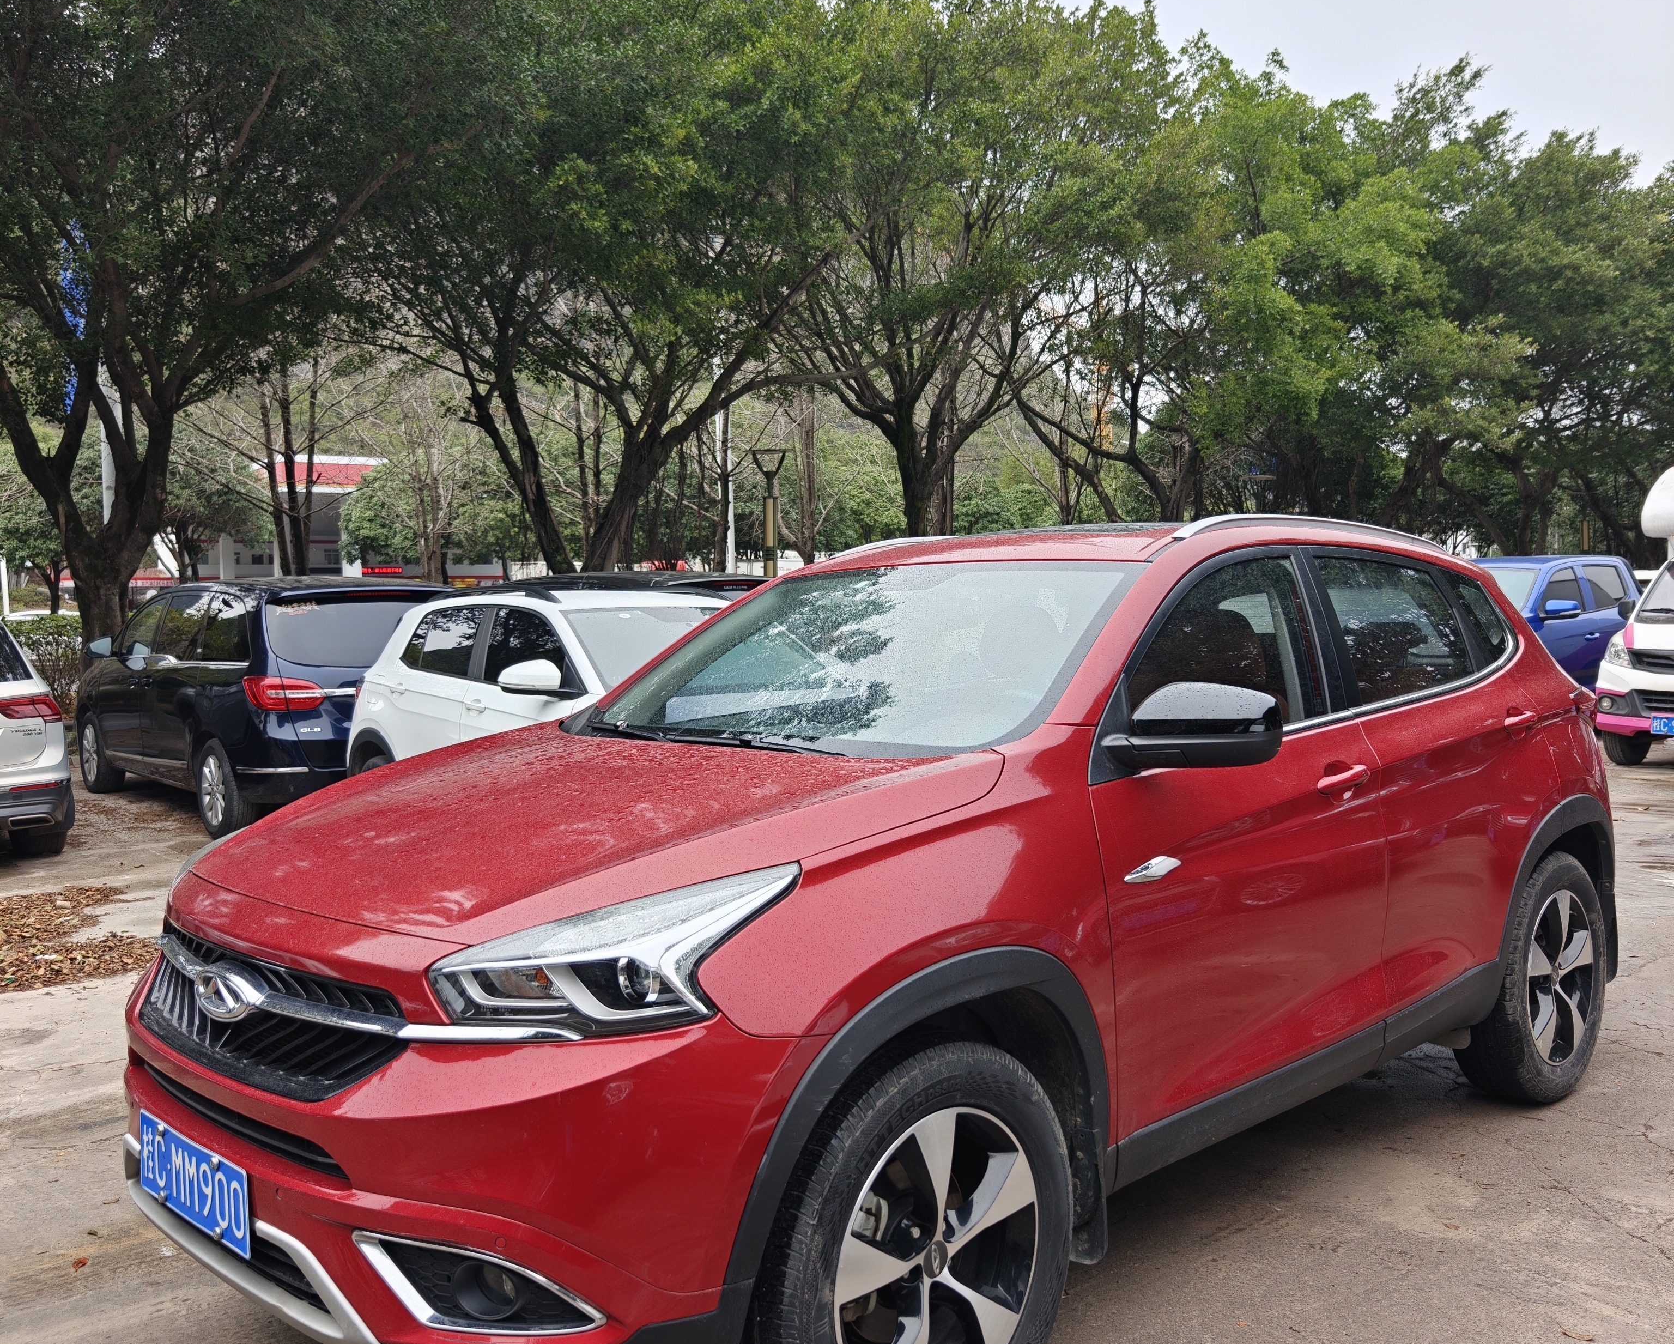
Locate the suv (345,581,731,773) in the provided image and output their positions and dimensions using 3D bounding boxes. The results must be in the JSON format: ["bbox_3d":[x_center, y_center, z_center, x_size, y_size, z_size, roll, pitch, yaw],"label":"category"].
[{"bbox_3d":[-1.171,0.321,8.378,1.800,1.620,4.250,-2,2,-42],"label":"suv"}]

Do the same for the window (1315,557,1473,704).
[{"bbox_3d":[1.448,-0.102,3.822,0.740,0.390,0.060,-2,-20,-45],"label":"window"}]

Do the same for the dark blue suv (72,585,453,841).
[{"bbox_3d":[-4.620,0.170,11.950,1.880,1.800,5.150,-3,4,-40],"label":"dark blue suv"}]

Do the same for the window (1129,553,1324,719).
[{"bbox_3d":[0.799,-0.067,3.165,0.870,0.370,0.160,-2,2,-45],"label":"window"}]

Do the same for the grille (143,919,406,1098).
[{"bbox_3d":[-0.966,0.547,2.463,0.140,0.210,0.940,-2,2,-45],"label":"grille"}]

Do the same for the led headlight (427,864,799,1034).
[{"bbox_3d":[-0.304,0.405,2.171,0.520,0.220,0.340,-2,2,-45],"label":"led headlight"}]

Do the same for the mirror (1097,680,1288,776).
[{"bbox_3d":[0.667,0.099,2.758,0.210,0.178,0.240,-2,2,-45],"label":"mirror"}]

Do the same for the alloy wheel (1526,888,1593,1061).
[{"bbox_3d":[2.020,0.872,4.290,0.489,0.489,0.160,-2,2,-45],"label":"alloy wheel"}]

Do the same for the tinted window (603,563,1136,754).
[{"bbox_3d":[0.018,-0.053,3.437,1.420,0.140,0.840,0,34,45],"label":"tinted window"}]

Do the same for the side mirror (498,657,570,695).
[{"bbox_3d":[-1.545,0.023,7.472,0.270,0.175,0.170,-2,2,-42],"label":"side mirror"}]

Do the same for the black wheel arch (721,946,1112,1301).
[{"bbox_3d":[0.116,0.657,2.346,0.890,0.420,0.150,-2,2,-45],"label":"black wheel arch"}]

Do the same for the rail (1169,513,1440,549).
[{"bbox_3d":[1.307,-0.363,3.913,1.520,0.090,0.060,-2,2,-45],"label":"rail"}]

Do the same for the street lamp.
[{"bbox_3d":[-0.900,-1.170,20.200,0.450,3.750,0.450,-1,2,0],"label":"street lamp"}]

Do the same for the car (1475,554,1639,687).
[{"bbox_3d":[7.250,-0.240,15.550,5.300,1.820,1.900,-2,2,-38],"label":"car"}]

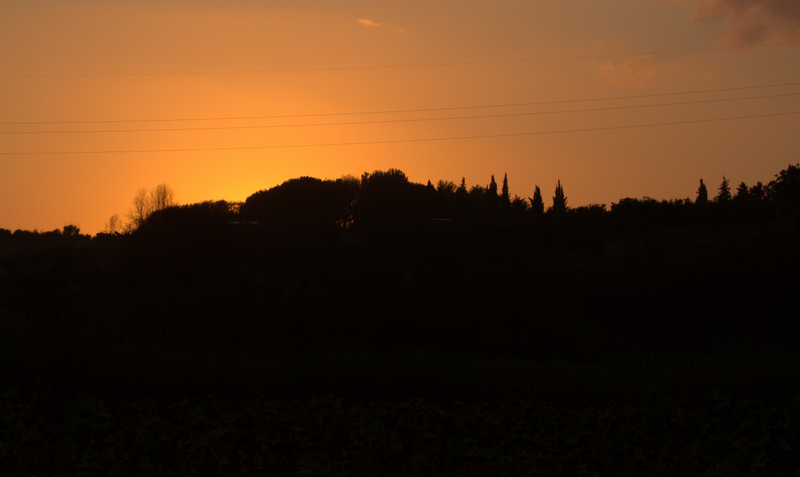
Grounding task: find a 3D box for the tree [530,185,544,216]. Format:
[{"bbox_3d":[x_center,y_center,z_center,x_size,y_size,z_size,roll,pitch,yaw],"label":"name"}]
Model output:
[{"bbox_3d":[23.805,-6.406,600.000,2.251,5.973,2.251,0,-2,0],"label":"tree"}]

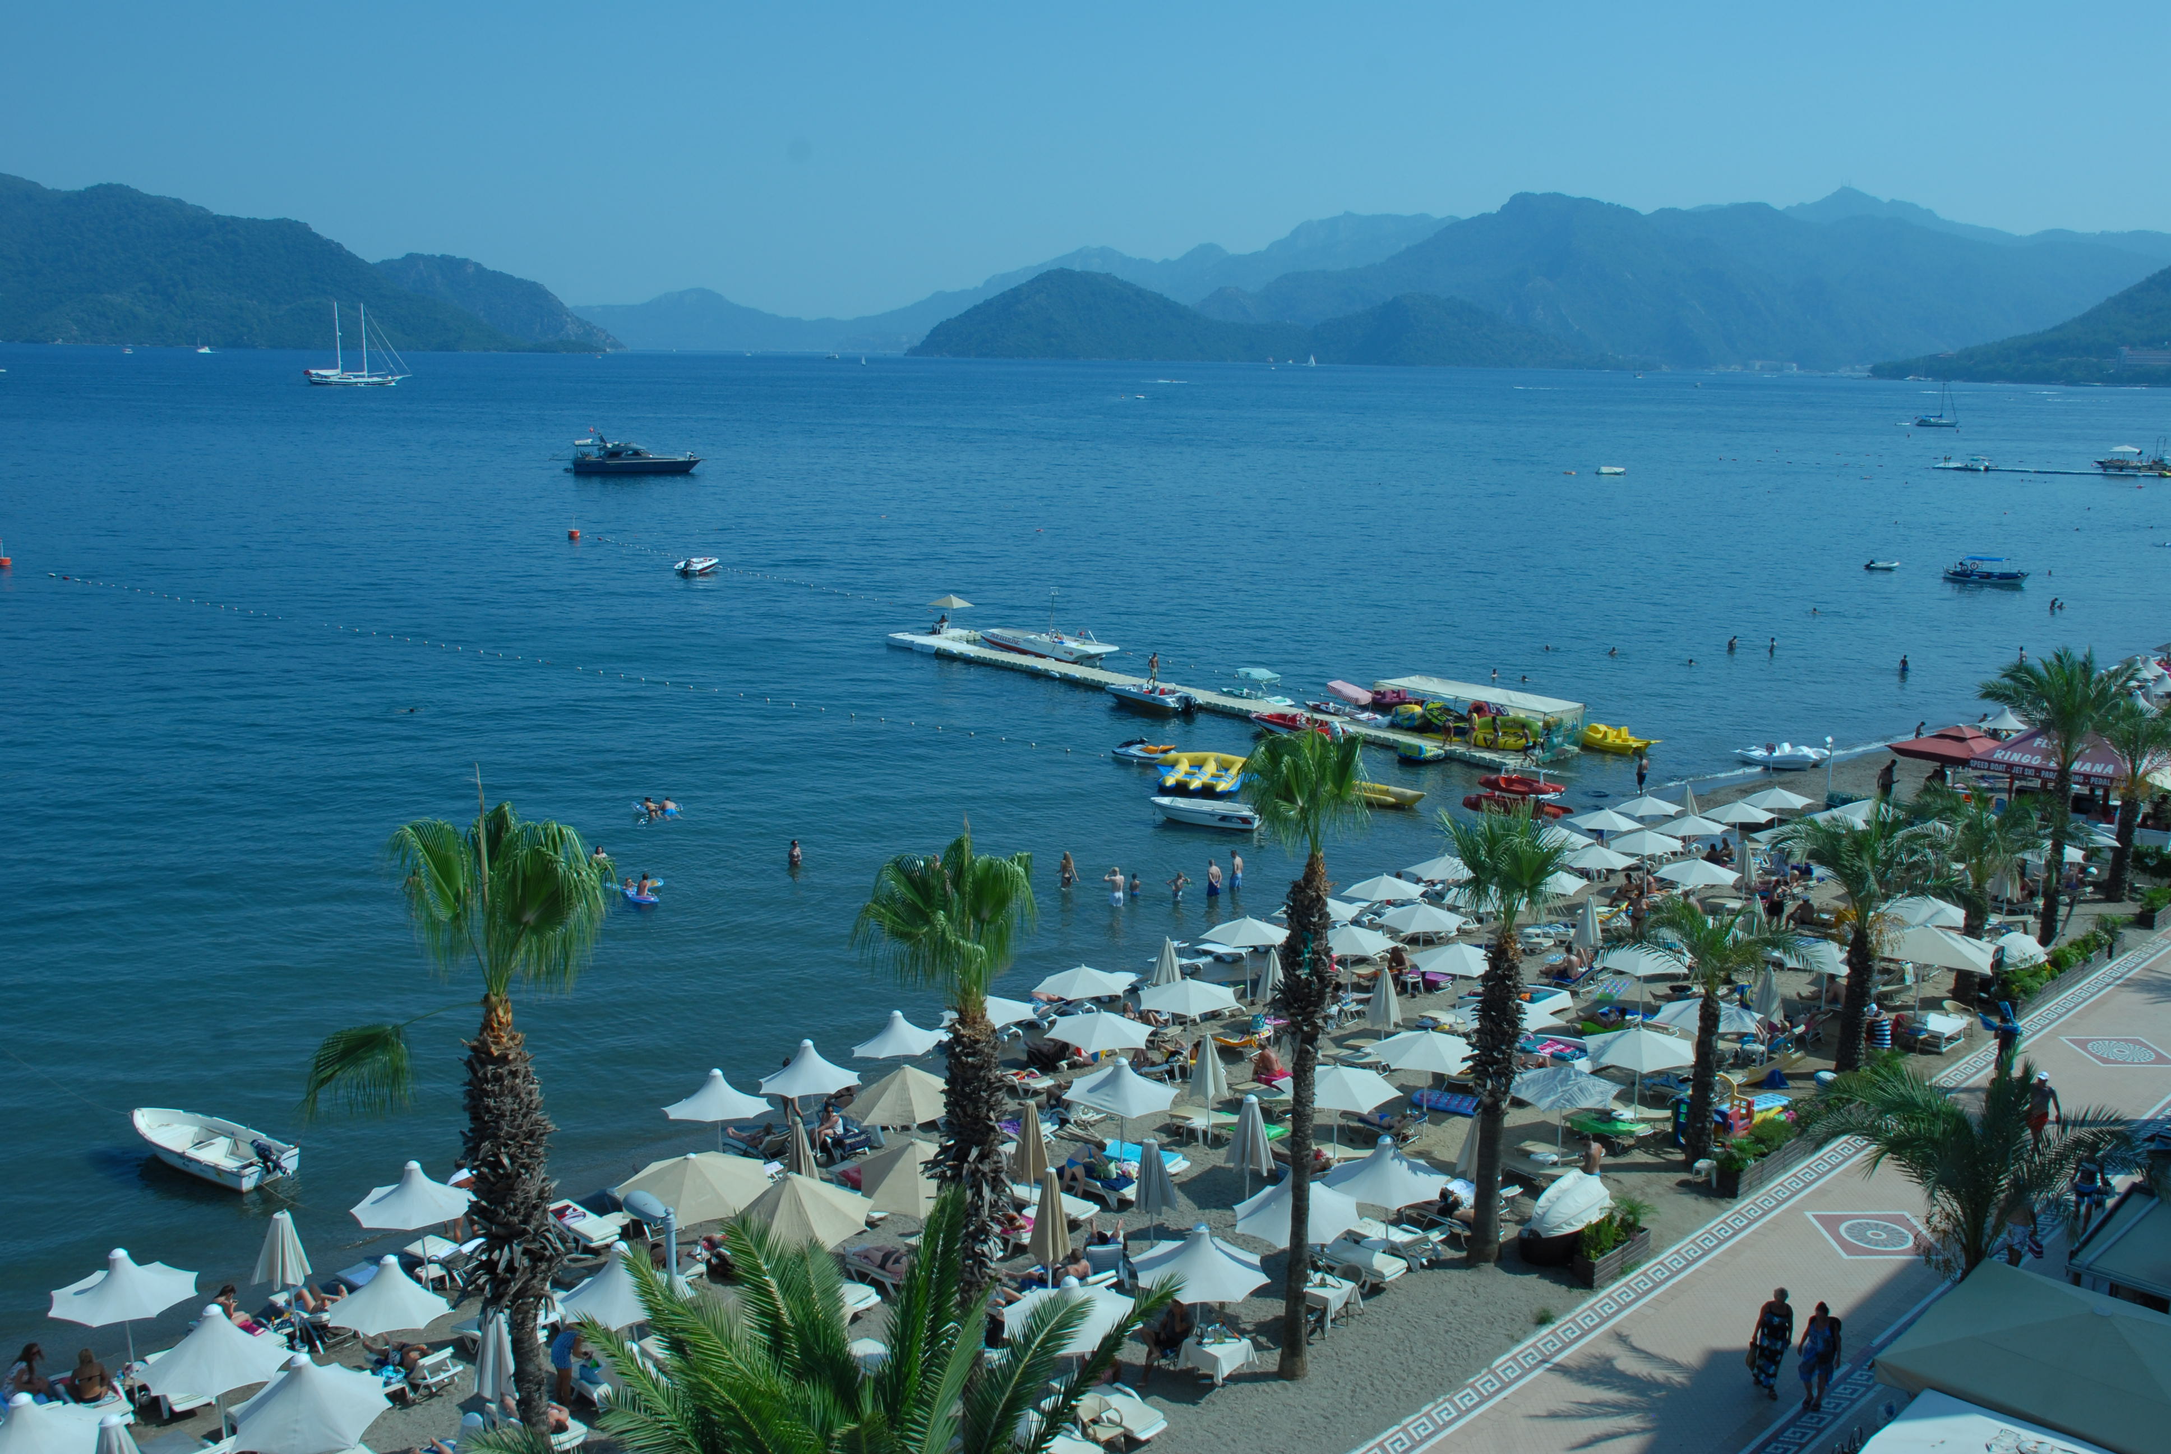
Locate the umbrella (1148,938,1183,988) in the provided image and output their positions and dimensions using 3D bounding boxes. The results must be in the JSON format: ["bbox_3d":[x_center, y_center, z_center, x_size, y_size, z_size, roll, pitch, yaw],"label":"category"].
[{"bbox_3d":[2.050,6.411,45.346,0.750,2.400,0.750,2,12,3],"label":"umbrella"}]

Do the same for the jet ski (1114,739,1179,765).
[{"bbox_3d":[2.485,1.020,74.639,2.900,1.050,1.150,4,12,15],"label":"jet ski"}]

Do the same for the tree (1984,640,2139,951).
[{"bbox_3d":[25.235,1.762,47.072,4.200,7.700,4.200,1,12,0],"label":"tree"}]

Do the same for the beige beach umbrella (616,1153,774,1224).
[{"bbox_3d":[-6.513,8.080,30.104,2.600,2.100,2.600,-2,12,-13],"label":"beige beach umbrella"}]

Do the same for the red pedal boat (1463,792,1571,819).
[{"bbox_3d":[16.096,2.991,67.274,3.700,0.750,1.600,7,13,26],"label":"red pedal boat"}]

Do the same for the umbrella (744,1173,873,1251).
[{"bbox_3d":[-5.009,8.750,30.952,2.750,2.400,2.750,-1,12,-9],"label":"umbrella"}]

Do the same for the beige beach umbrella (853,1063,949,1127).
[{"bbox_3d":[-3.396,7.368,34.077,2.400,2.100,2.400,0,12,-6],"label":"beige beach umbrella"}]

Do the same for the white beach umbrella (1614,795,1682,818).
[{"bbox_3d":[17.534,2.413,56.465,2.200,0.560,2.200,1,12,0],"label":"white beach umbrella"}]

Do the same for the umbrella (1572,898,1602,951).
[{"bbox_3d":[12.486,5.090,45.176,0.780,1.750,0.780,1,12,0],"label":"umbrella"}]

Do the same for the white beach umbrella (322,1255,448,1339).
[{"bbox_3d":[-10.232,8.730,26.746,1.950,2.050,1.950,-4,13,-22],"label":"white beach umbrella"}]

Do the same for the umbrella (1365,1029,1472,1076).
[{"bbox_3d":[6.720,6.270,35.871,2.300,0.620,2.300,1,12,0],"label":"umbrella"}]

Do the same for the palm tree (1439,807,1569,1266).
[{"bbox_3d":[6.935,5.344,30.804,2.300,8.200,2.300,4,12,13],"label":"palm tree"}]

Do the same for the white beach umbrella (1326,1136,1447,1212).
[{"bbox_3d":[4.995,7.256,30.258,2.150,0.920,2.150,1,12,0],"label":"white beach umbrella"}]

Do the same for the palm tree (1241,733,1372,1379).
[{"bbox_3d":[3.164,4.931,26.549,1.950,10.000,1.950,1,12,0],"label":"palm tree"}]

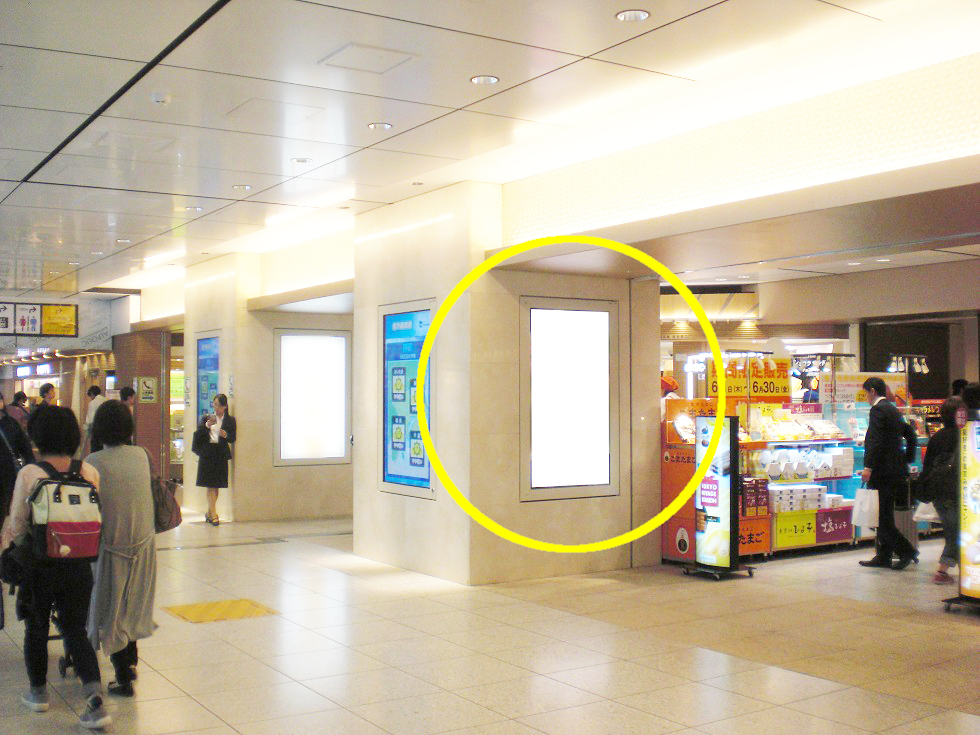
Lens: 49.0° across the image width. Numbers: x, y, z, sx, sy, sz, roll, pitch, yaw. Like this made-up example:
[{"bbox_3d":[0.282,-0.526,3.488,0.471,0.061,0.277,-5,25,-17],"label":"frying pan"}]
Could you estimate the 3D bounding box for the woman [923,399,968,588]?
[{"bbox_3d":[3.858,1.020,9.040,0.480,1.540,0.460,0,-2,-18],"label":"woman"}]

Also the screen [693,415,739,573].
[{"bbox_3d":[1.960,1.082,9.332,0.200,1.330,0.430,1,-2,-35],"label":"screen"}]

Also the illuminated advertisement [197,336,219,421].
[{"bbox_3d":[-3.728,0.416,14.229,0.070,1.560,0.860,1,-2,-35],"label":"illuminated advertisement"}]

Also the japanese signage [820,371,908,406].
[{"bbox_3d":[4.463,0.250,12.781,1.668,0.380,0.040,1,-2,-35],"label":"japanese signage"}]

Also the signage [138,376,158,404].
[{"bbox_3d":[-5.610,0.378,17.683,0.290,0.427,0.020,1,-2,-35],"label":"signage"}]

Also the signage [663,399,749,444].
[{"bbox_3d":[2.024,0.512,10.200,0.720,0.440,0.050,-1,-2,20],"label":"signage"}]

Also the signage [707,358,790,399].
[{"bbox_3d":[2.823,0.127,11.656,1.317,0.460,0.040,1,-2,-35],"label":"signage"}]

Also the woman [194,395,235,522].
[{"bbox_3d":[-3.408,1.134,13.324,0.470,1.600,0.330,-1,-2,14],"label":"woman"}]

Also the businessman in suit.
[{"bbox_3d":[3.647,0.950,9.876,0.520,1.730,0.520,-1,-2,21],"label":"businessman in suit"}]

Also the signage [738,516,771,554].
[{"bbox_3d":[2.403,1.605,10.251,0.799,0.341,0.040,1,-2,-35],"label":"signage"}]

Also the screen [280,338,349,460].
[{"bbox_3d":[-2.289,0.393,14.031,0.922,1.610,0.070,1,-2,-35],"label":"screen"}]

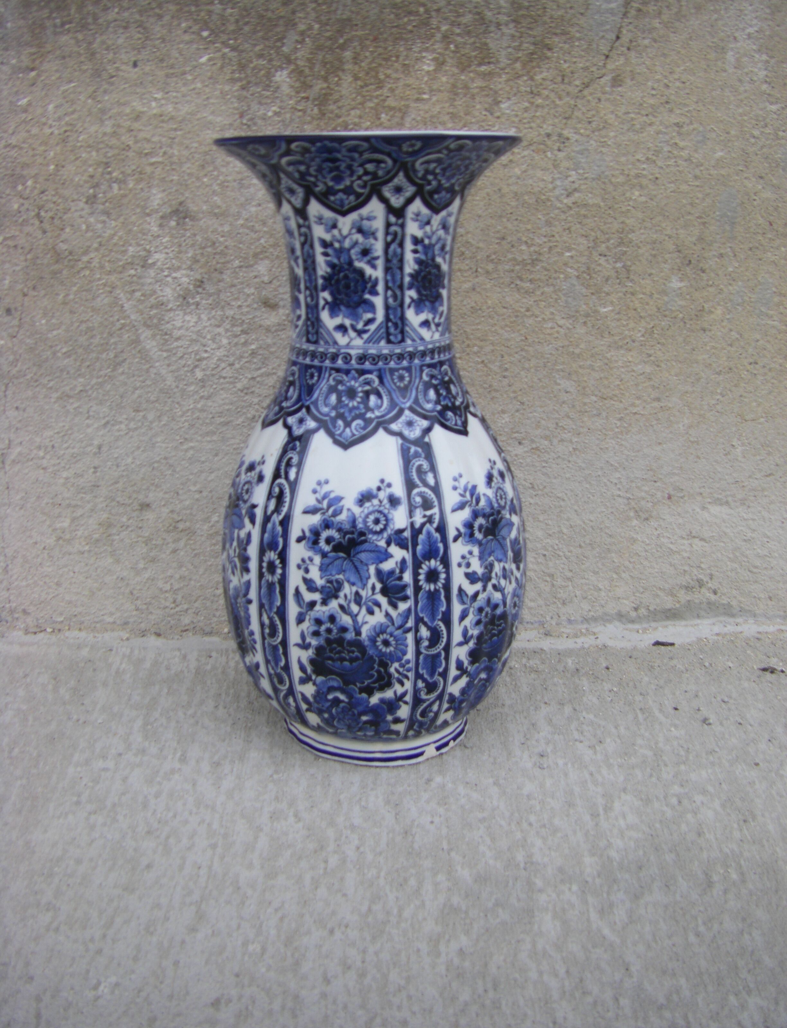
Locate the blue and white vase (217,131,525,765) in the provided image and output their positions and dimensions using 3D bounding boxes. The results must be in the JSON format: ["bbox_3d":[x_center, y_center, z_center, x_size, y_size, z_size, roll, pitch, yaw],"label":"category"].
[{"bbox_3d":[-0.013,-0.040,0.750,0.199,0.390,0.199,0,18,0],"label":"blue and white vase"}]

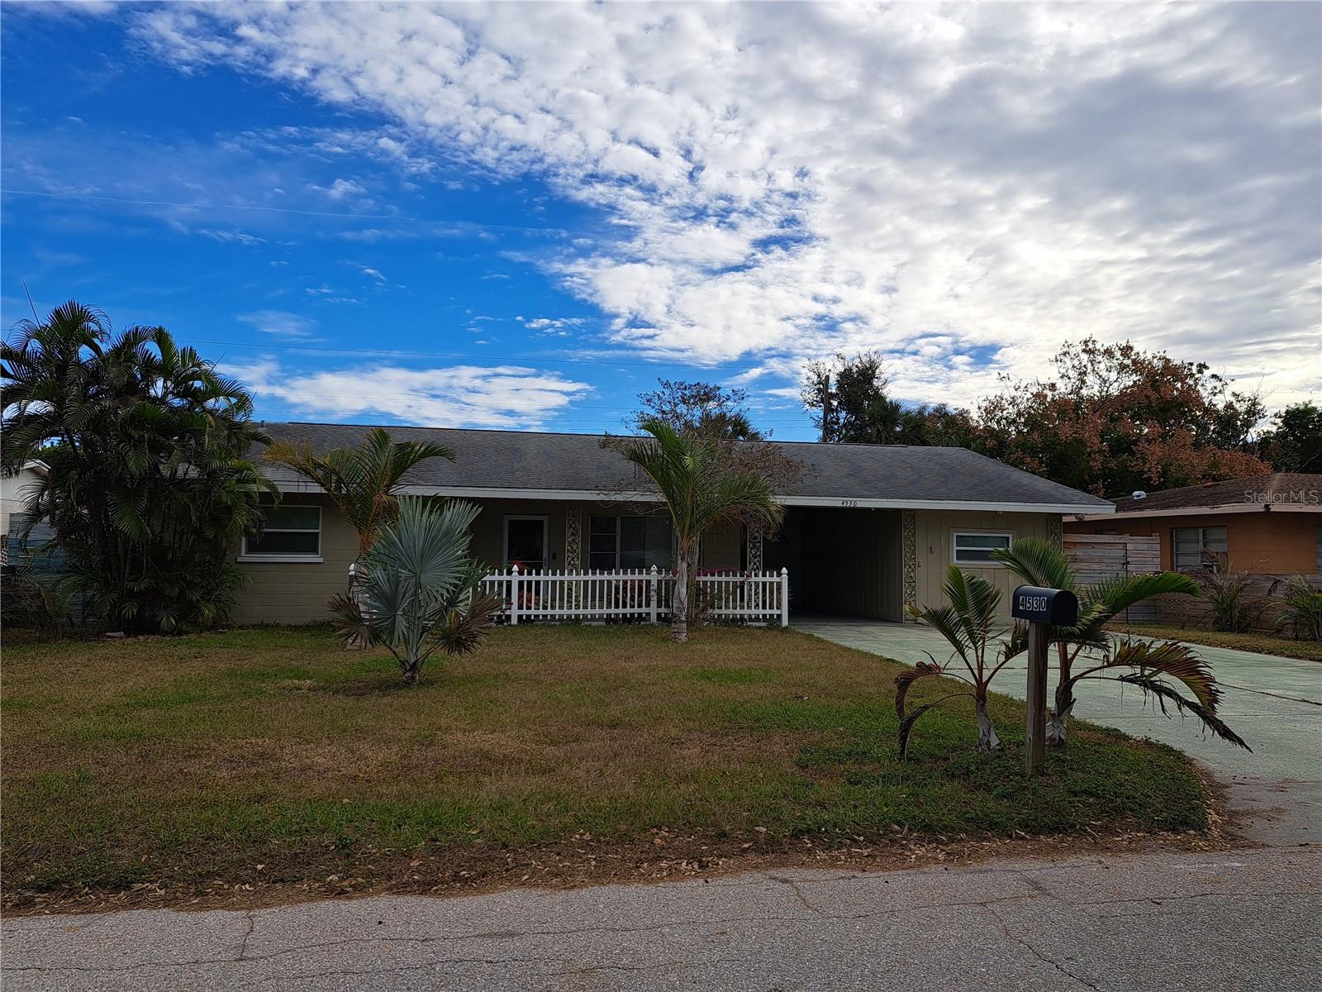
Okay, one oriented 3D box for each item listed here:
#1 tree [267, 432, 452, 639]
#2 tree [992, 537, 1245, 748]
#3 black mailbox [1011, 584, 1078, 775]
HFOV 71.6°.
[{"bbox_3d":[-4.179,0.599,12.559,2.500,2.990,2.300,2,-4,-11],"label":"tree"},{"bbox_3d":[3.361,1.083,6.704,1.800,1.520,1.500,2,-4,-11],"label":"tree"},{"bbox_3d":[2.576,1.243,6.161,0.180,1.260,0.510,1,-4,-7],"label":"black mailbox"}]

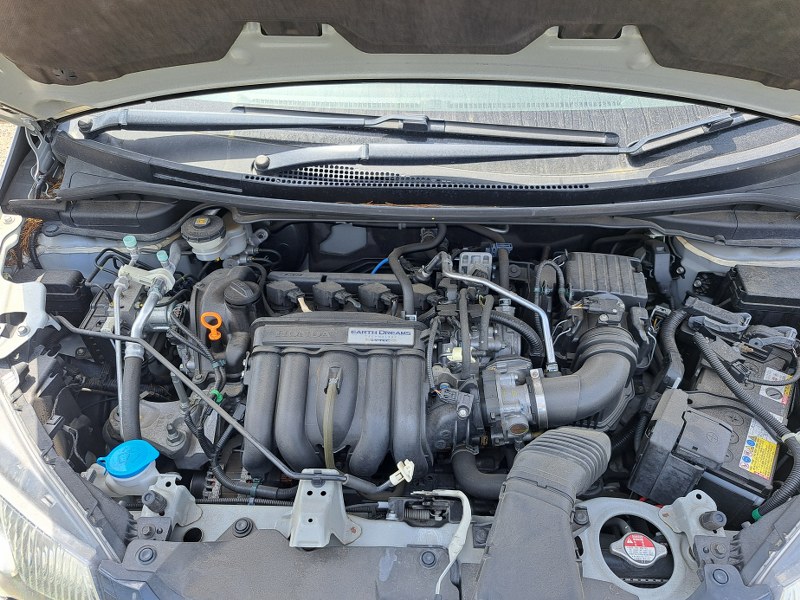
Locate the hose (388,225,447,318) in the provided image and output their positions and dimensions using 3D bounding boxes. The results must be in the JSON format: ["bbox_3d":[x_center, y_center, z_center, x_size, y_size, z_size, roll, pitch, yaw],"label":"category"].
[{"bbox_3d":[0.029,-0.052,0.970,0.100,0.075,0.210,0,43,0],"label":"hose"}]

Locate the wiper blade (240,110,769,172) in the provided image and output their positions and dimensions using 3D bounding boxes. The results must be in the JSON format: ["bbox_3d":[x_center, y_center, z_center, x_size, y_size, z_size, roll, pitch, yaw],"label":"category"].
[{"bbox_3d":[0.242,-0.281,0.996,1.000,0.055,0.115,-7,65,-8],"label":"wiper blade"}]

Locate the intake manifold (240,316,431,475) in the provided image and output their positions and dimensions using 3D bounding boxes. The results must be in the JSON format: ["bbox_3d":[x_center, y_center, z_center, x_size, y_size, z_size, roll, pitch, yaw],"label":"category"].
[{"bbox_3d":[-0.097,0.155,0.892,0.280,0.225,0.215,0,43,0],"label":"intake manifold"}]

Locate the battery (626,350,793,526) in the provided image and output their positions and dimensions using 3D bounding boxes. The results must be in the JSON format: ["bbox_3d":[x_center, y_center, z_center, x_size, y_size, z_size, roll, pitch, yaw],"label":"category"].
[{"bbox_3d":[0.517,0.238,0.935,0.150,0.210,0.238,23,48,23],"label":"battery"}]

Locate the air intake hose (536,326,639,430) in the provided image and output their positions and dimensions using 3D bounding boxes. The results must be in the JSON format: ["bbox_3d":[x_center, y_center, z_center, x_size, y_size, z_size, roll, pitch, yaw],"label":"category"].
[{"bbox_3d":[0.288,0.119,0.865,0.150,0.110,0.140,0,43,0],"label":"air intake hose"}]

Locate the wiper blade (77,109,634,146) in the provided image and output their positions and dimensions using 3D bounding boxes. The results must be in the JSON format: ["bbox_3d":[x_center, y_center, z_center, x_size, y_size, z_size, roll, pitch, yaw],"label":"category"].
[{"bbox_3d":[-0.104,-0.314,1.005,0.985,0.050,0.080,2,65,2],"label":"wiper blade"}]

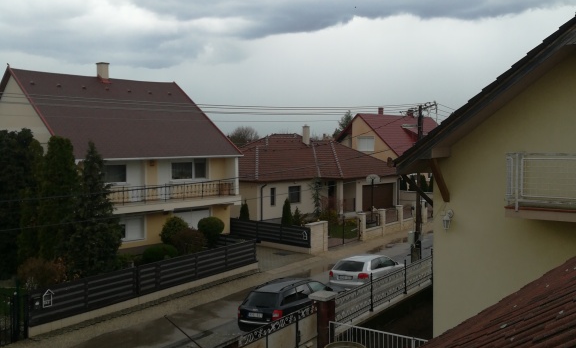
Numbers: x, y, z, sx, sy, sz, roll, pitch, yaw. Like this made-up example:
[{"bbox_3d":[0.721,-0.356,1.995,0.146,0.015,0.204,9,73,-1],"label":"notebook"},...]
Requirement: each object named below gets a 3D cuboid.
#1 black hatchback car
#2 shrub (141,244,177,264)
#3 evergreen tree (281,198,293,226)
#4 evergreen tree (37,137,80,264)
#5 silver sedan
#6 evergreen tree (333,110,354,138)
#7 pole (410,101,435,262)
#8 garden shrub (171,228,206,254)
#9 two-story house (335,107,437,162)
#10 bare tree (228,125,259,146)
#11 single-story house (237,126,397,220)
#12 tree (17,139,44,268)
[{"bbox_3d":[0.283,4.226,19.184,1.780,1.450,4.520,-1,2,33],"label":"black hatchback car"},{"bbox_3d":[-5.779,3.890,25.938,1.600,1.400,1.700,2,4,34],"label":"shrub"},{"bbox_3d":[-0.095,2.833,36.699,0.800,2.400,0.800,0,3,0],"label":"evergreen tree"},{"bbox_3d":[-9.852,1.585,24.707,1.850,6.200,1.850,-1,3,-22],"label":"evergreen tree"},{"bbox_3d":[3.489,4.058,24.303,1.770,1.430,4.250,1,3,34],"label":"silver sedan"},{"bbox_3d":[7.731,-3.093,74.942,4.200,10.200,4.200,2,4,34],"label":"evergreen tree"},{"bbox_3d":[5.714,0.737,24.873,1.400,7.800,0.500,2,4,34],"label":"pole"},{"bbox_3d":[-4.748,3.574,27.524,1.750,1.900,1.750,0,3,0],"label":"garden shrub"},{"bbox_3d":[12.424,-2.072,66.156,12.000,9.500,14.300,3,4,44],"label":"two-story house"},{"bbox_3d":[-6.408,-2.787,84.970,5.000,8.600,5.000,2,4,34],"label":"bare tree"},{"bbox_3d":[0.639,-0.321,50.052,11.700,7.300,17.000,3,4,42],"label":"single-story house"},{"bbox_3d":[-10.946,1.587,24.616,1.350,6.200,1.350,2,4,34],"label":"tree"}]

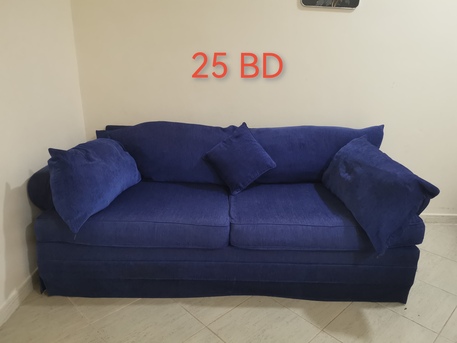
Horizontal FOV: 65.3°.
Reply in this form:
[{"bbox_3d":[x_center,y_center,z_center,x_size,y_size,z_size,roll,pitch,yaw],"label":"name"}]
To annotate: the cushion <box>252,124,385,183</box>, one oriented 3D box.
[{"bbox_3d":[0.563,-0.118,2.544,1.000,0.410,0.200,1,4,-1],"label":"cushion"}]

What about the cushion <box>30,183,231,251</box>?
[{"bbox_3d":[-0.496,0.227,2.171,1.000,0.150,0.670,1,18,-1],"label":"cushion"}]

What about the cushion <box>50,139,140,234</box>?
[{"bbox_3d":[-0.776,0.022,2.064,0.180,0.430,0.520,-11,16,31],"label":"cushion"}]

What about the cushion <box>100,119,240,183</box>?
[{"bbox_3d":[-0.427,-0.133,2.516,0.970,0.410,0.200,1,4,-1],"label":"cushion"}]

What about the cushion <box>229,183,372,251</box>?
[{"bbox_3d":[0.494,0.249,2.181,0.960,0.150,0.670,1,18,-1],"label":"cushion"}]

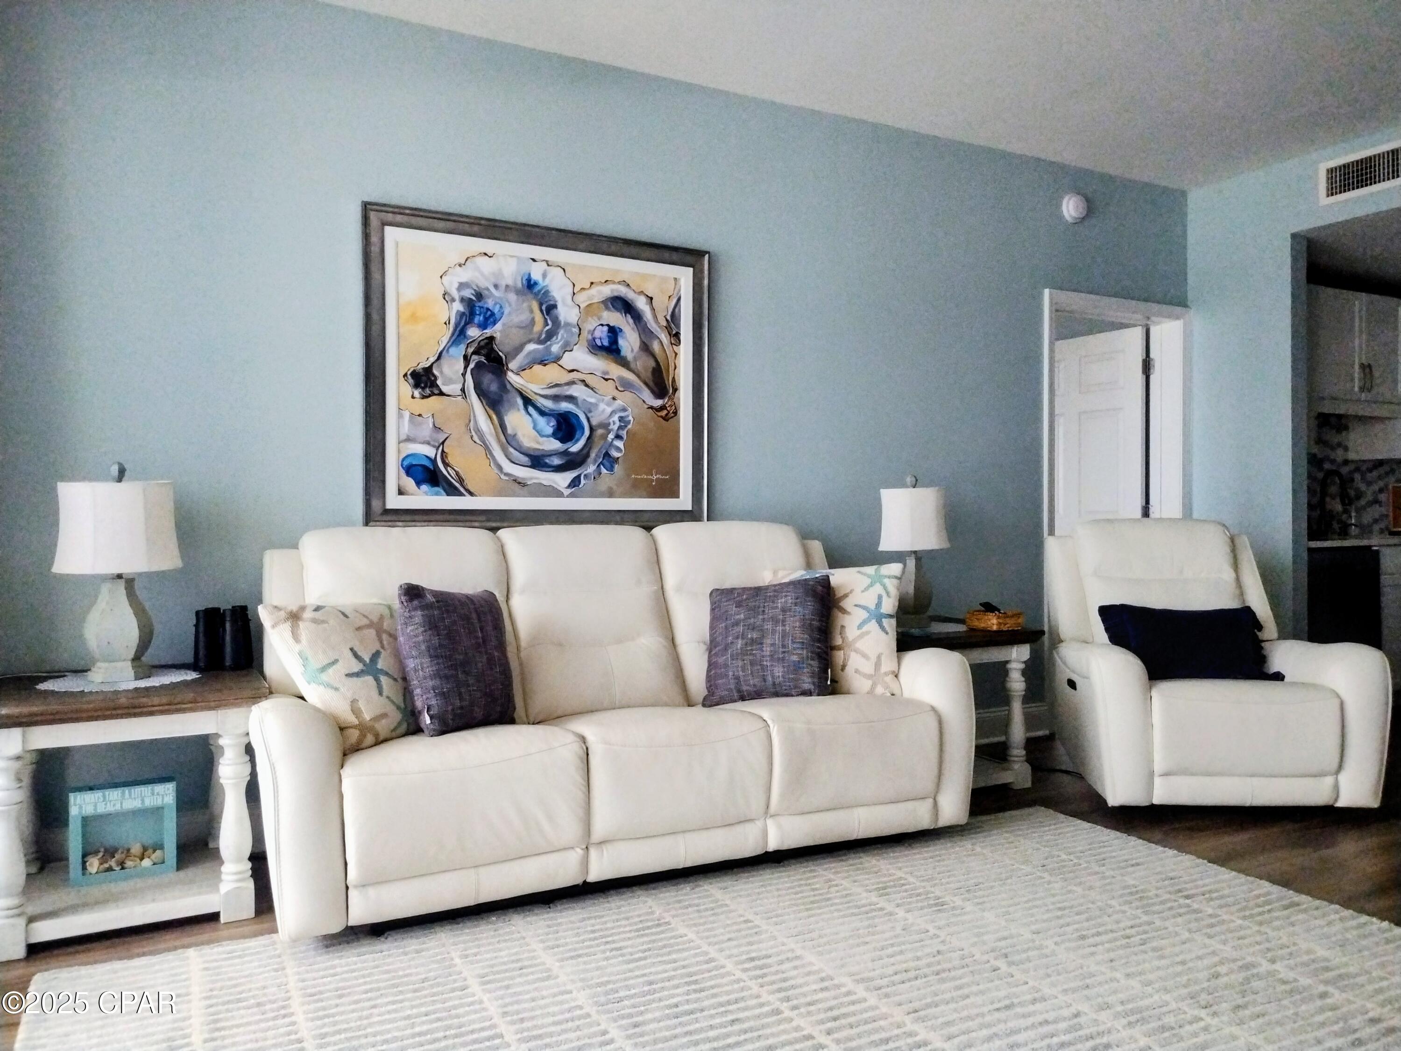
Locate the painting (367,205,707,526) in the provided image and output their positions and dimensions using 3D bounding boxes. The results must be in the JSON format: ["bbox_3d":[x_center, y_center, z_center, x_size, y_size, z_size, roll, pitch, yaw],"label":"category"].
[{"bbox_3d":[-0.543,-0.535,3.690,1.300,1.095,0.045,0,1,-27],"label":"painting"}]

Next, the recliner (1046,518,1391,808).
[{"bbox_3d":[1.907,0.491,3.955,1.000,1.020,0.950,0,1,4],"label":"recliner"}]

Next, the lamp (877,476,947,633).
[{"bbox_3d":[0.837,0.100,3.994,0.290,0.597,0.290,0,1,-27],"label":"lamp"}]

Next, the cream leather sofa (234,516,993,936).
[{"bbox_3d":[-0.281,0.506,3.255,2.180,1.015,0.950,0,1,-26],"label":"cream leather sofa"}]

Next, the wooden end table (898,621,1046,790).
[{"bbox_3d":[0.883,0.702,3.967,0.660,0.605,0.580,0,1,-27],"label":"wooden end table"}]

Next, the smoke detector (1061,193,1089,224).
[{"bbox_3d":[1.824,-1.540,4.905,0.145,0.145,0.050,0,1,-27],"label":"smoke detector"}]

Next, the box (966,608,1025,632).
[{"bbox_3d":[1.142,0.370,3.963,0.165,0.060,0.165,0,1,-27],"label":"box"}]

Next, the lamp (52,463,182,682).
[{"bbox_3d":[-1.583,0.122,2.751,0.300,0.593,0.290,0,1,-27],"label":"lamp"}]

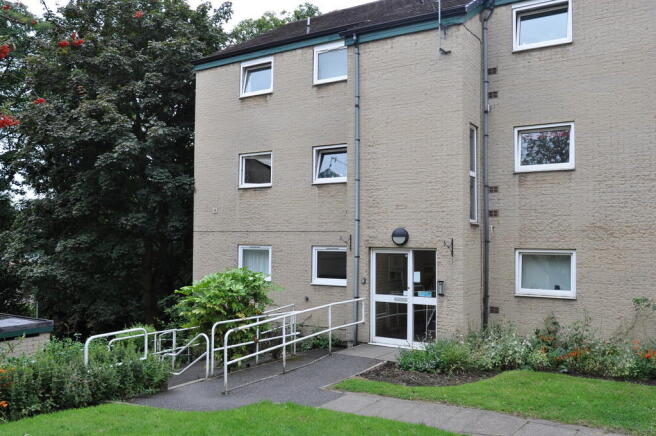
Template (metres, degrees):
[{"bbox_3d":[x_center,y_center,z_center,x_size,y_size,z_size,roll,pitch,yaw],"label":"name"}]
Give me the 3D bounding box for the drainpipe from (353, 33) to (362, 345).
[{"bbox_3d":[0.649,-0.672,12.115,0.110,6.940,0.120,-1,-3,30],"label":"drainpipe"}]

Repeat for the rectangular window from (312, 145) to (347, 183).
[{"bbox_3d":[0.117,-1.374,14.130,1.150,0.970,0.110,-1,-3,30],"label":"rectangular window"}]

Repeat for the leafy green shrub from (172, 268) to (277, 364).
[{"bbox_3d":[-2.066,1.986,10.900,2.030,1.840,1.750,1,-2,-11],"label":"leafy green shrub"}]

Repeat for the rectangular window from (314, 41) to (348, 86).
[{"bbox_3d":[0.160,-4.021,14.215,1.201,1.027,0.100,-1,-3,32],"label":"rectangular window"}]

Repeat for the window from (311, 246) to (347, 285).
[{"bbox_3d":[0.102,1.241,14.026,1.150,0.980,0.110,-1,-3,30],"label":"window"}]

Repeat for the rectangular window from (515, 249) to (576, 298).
[{"bbox_3d":[4.512,1.151,11.329,1.201,0.997,0.100,-1,-3,32],"label":"rectangular window"}]

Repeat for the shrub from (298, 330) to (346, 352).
[{"bbox_3d":[-0.151,2.849,12.700,1.010,0.520,0.750,-1,-3,30],"label":"shrub"}]

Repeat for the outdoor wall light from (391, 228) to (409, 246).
[{"bbox_3d":[1.547,0.401,11.673,0.370,0.370,0.140,-1,-3,32],"label":"outdoor wall light"}]

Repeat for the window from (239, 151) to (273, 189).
[{"bbox_3d":[-2.032,-1.325,15.371,1.150,0.970,0.110,-1,-3,30],"label":"window"}]

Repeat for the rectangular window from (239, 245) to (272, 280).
[{"bbox_3d":[-2.042,1.284,15.264,1.150,0.980,0.110,-1,-3,30],"label":"rectangular window"}]

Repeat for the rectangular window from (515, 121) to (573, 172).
[{"bbox_3d":[4.526,-1.453,11.432,1.201,0.992,0.100,-1,-3,32],"label":"rectangular window"}]

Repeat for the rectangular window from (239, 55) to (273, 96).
[{"bbox_3d":[-2.001,-3.979,15.578,1.201,1.027,0.100,-1,-3,32],"label":"rectangular window"}]

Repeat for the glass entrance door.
[{"bbox_3d":[1.651,1.718,11.752,1.544,2.093,0.100,-1,-3,32],"label":"glass entrance door"}]

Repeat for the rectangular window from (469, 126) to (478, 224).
[{"bbox_3d":[3.111,-0.922,11.780,0.100,2.110,0.590,-1,-3,32],"label":"rectangular window"}]

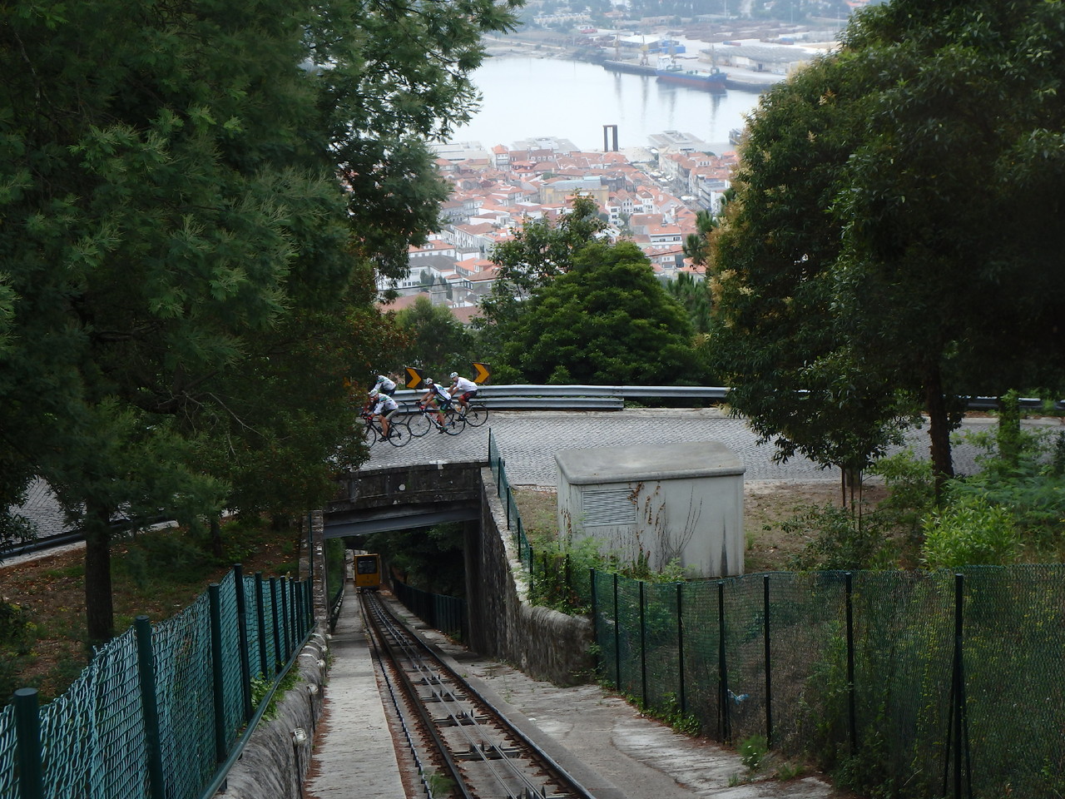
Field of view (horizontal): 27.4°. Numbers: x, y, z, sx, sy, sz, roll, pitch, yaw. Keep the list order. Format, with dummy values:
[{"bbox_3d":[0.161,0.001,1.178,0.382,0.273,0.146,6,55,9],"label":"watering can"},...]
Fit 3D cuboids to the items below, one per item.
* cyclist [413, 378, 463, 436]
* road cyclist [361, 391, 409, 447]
[{"bbox_3d":[-2.765,0.234,62.099,1.650,1.680,0.480,-3,14,-4],"label":"cyclist"},{"bbox_3d":[-4.245,0.542,61.107,1.650,1.680,0.480,-4,14,-7],"label":"road cyclist"}]

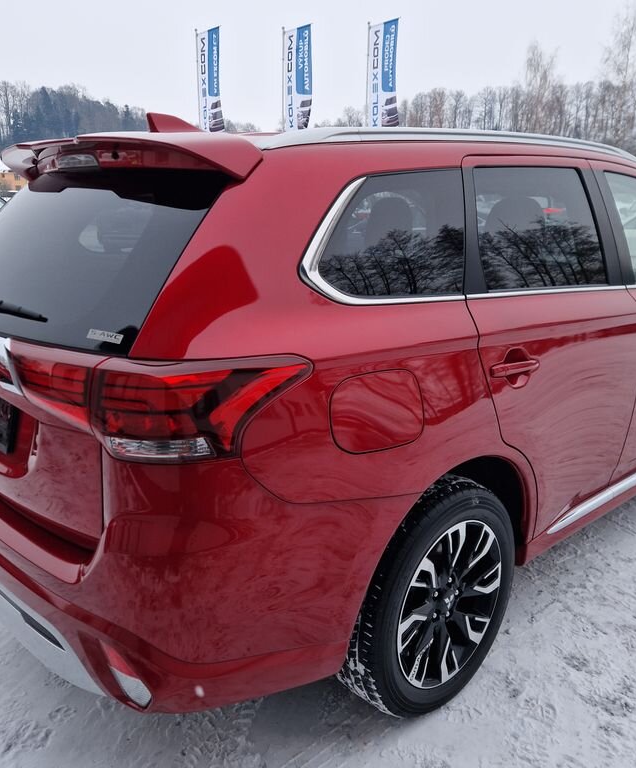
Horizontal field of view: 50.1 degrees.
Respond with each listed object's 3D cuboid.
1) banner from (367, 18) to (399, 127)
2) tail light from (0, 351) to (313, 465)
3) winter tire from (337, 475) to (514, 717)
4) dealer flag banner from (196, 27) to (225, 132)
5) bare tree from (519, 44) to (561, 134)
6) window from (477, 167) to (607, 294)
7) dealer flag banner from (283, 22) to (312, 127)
[{"bbox_3d":[2.204,-9.950,22.046,0.160,3.146,1.400,-13,19,-40],"label":"banner"},{"bbox_3d":[-0.362,0.009,1.486,0.420,0.220,0.570,-13,19,-41],"label":"tail light"},{"bbox_3d":[0.315,0.602,1.996,0.700,0.700,0.225,-13,19,-41],"label":"winter tire"},{"bbox_3d":[-3.541,-10.067,22.749,0.160,3.191,1.400,-13,19,-40],"label":"dealer flag banner"},{"bbox_3d":[22.374,-25.974,70.780,4.500,17.463,4.500,0,15,0],"label":"bare tree"},{"bbox_3d":[0.717,-0.482,2.128,0.750,0.380,0.060,-13,2,-41],"label":"window"},{"bbox_3d":[-0.615,-10.072,22.610,0.160,3.169,1.400,-13,19,-40],"label":"dealer flag banner"}]

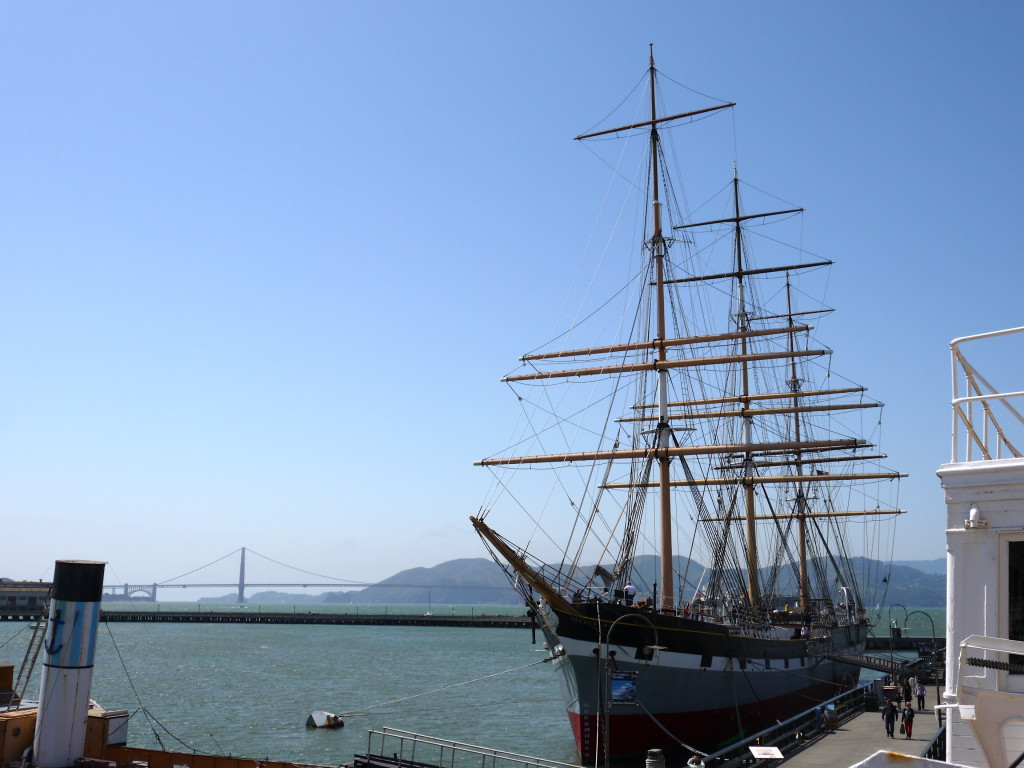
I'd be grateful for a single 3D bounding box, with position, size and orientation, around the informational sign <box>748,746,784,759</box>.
[{"bbox_3d":[9.212,13.347,40.654,1.110,0.060,0.620,3,25,-14],"label":"informational sign"}]

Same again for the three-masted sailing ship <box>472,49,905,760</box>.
[{"bbox_3d":[17.622,2.260,91.455,27.000,47.000,91.500,-5,-12,25],"label":"three-masted sailing ship"}]

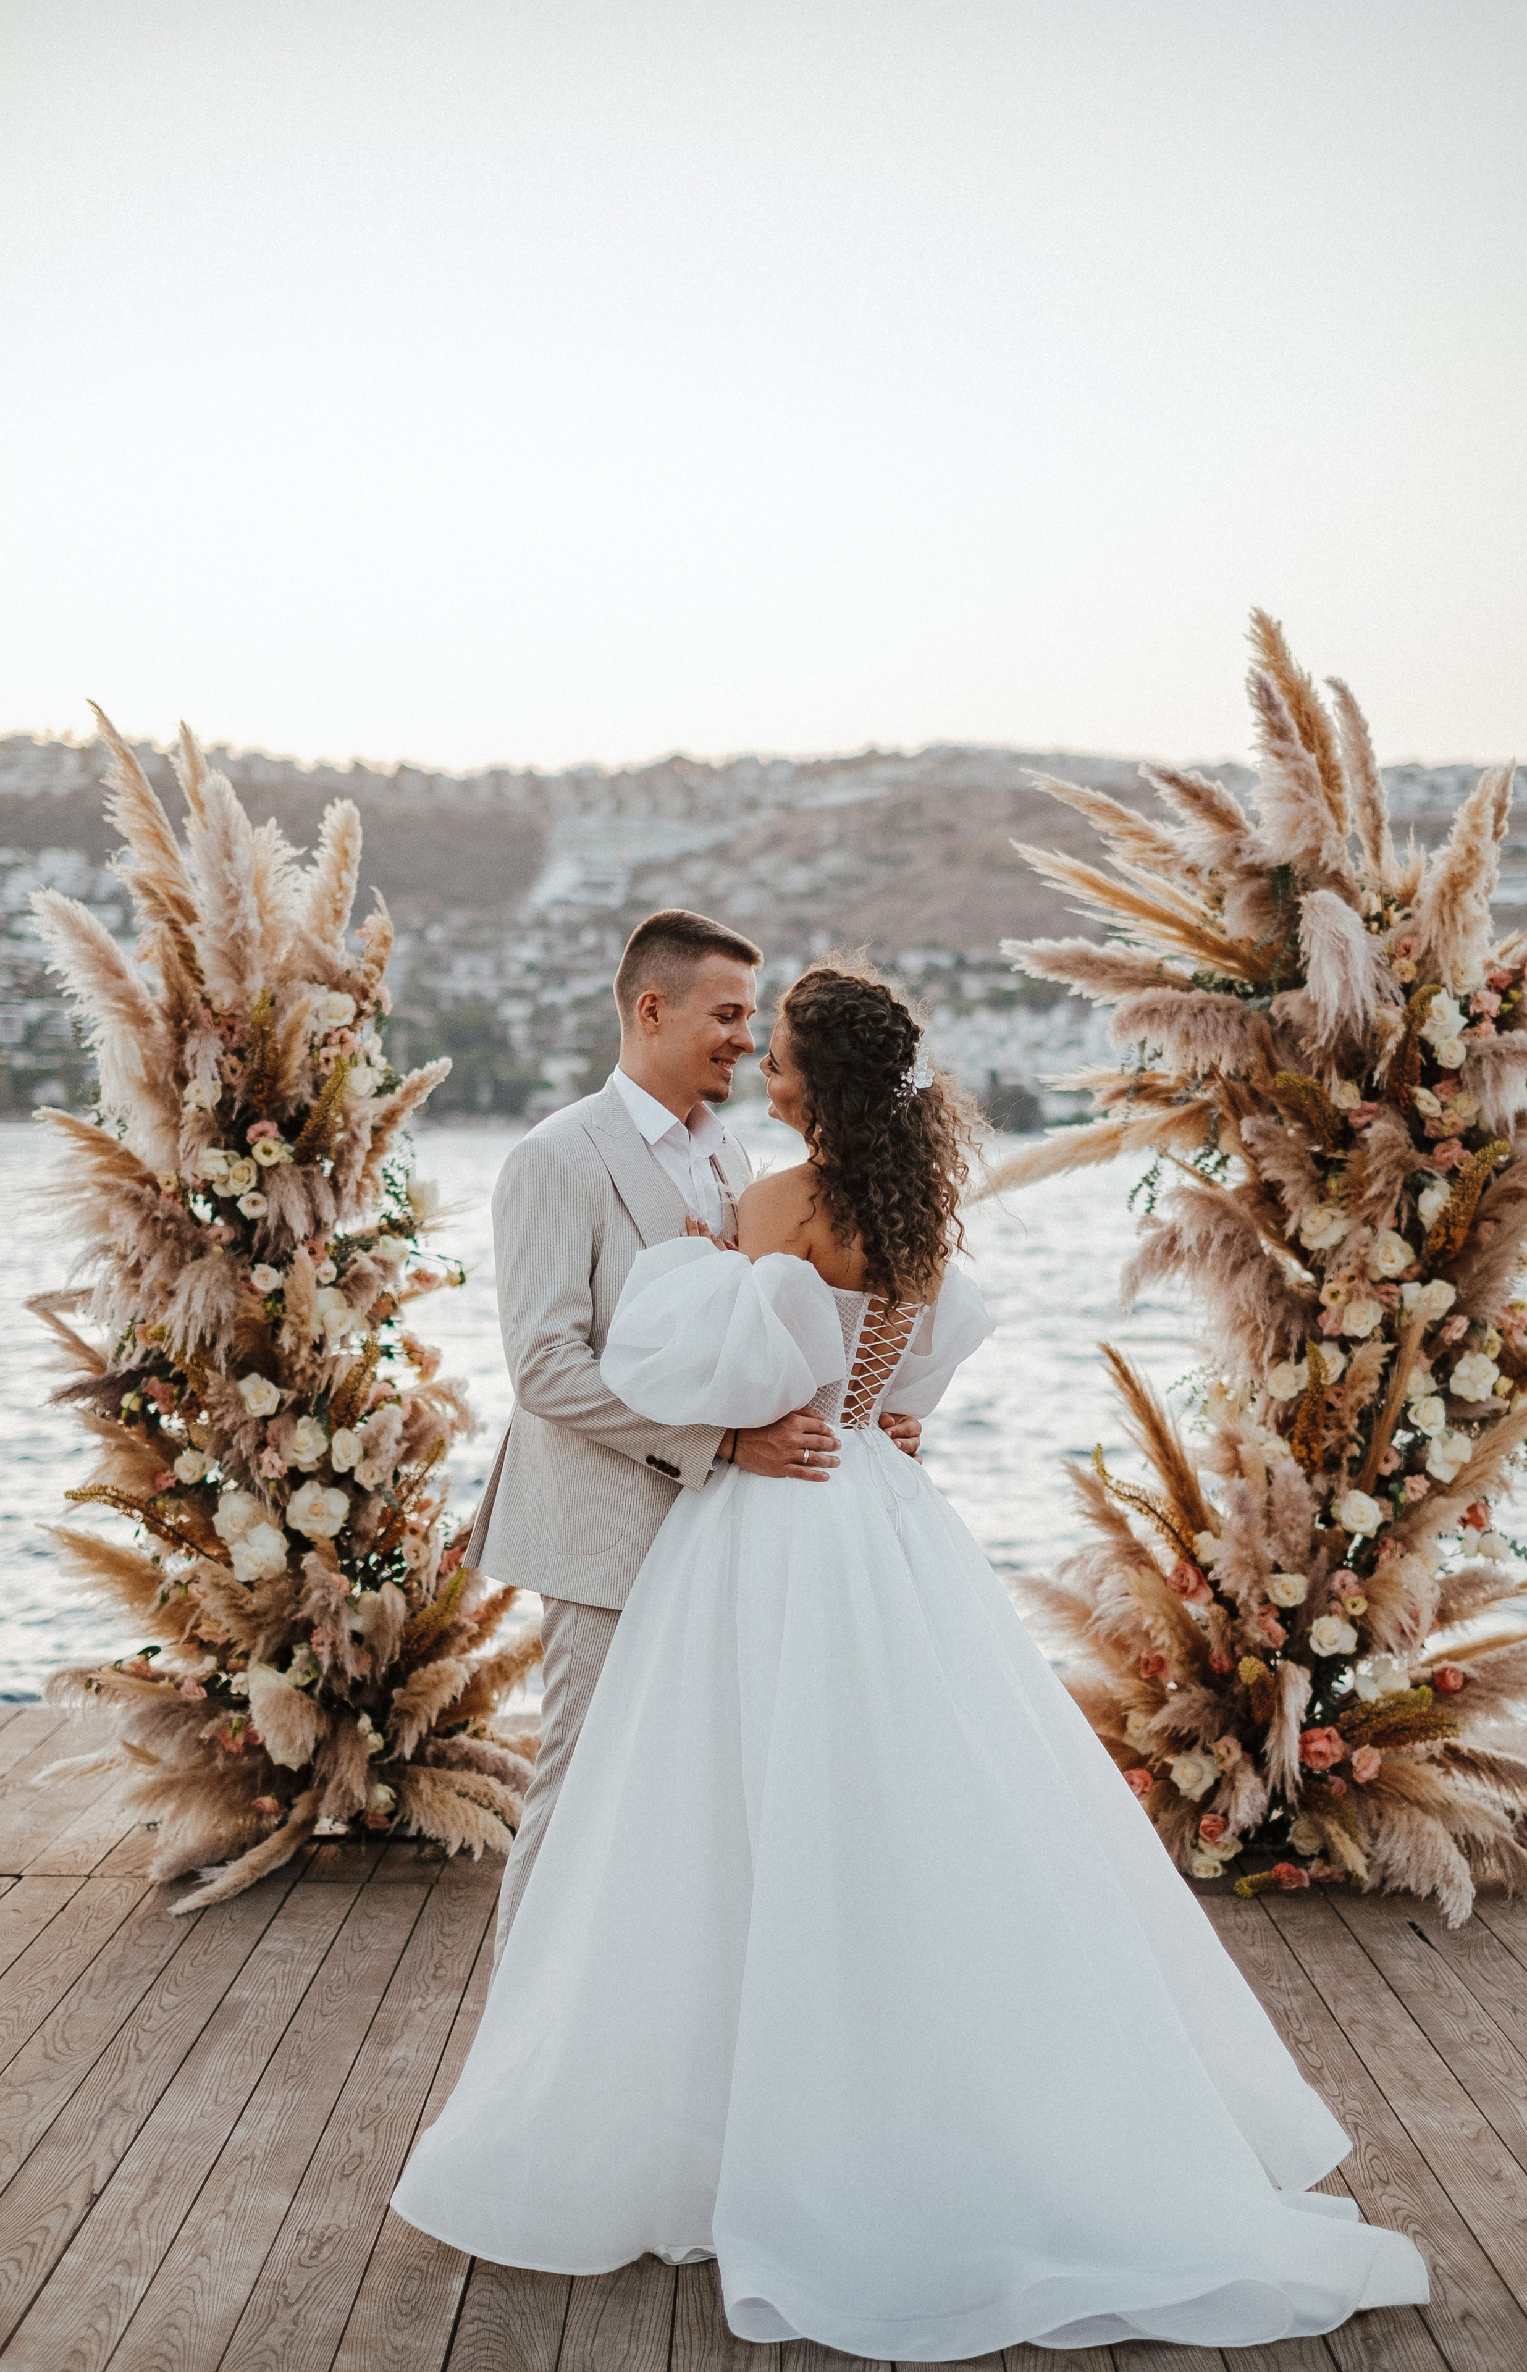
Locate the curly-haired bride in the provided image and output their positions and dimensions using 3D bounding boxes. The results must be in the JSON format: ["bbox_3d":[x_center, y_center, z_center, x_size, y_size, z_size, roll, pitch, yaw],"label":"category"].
[{"bbox_3d":[0.270,0.556,4.771,1.200,1.710,1.250,-1,1,-40],"label":"curly-haired bride"}]

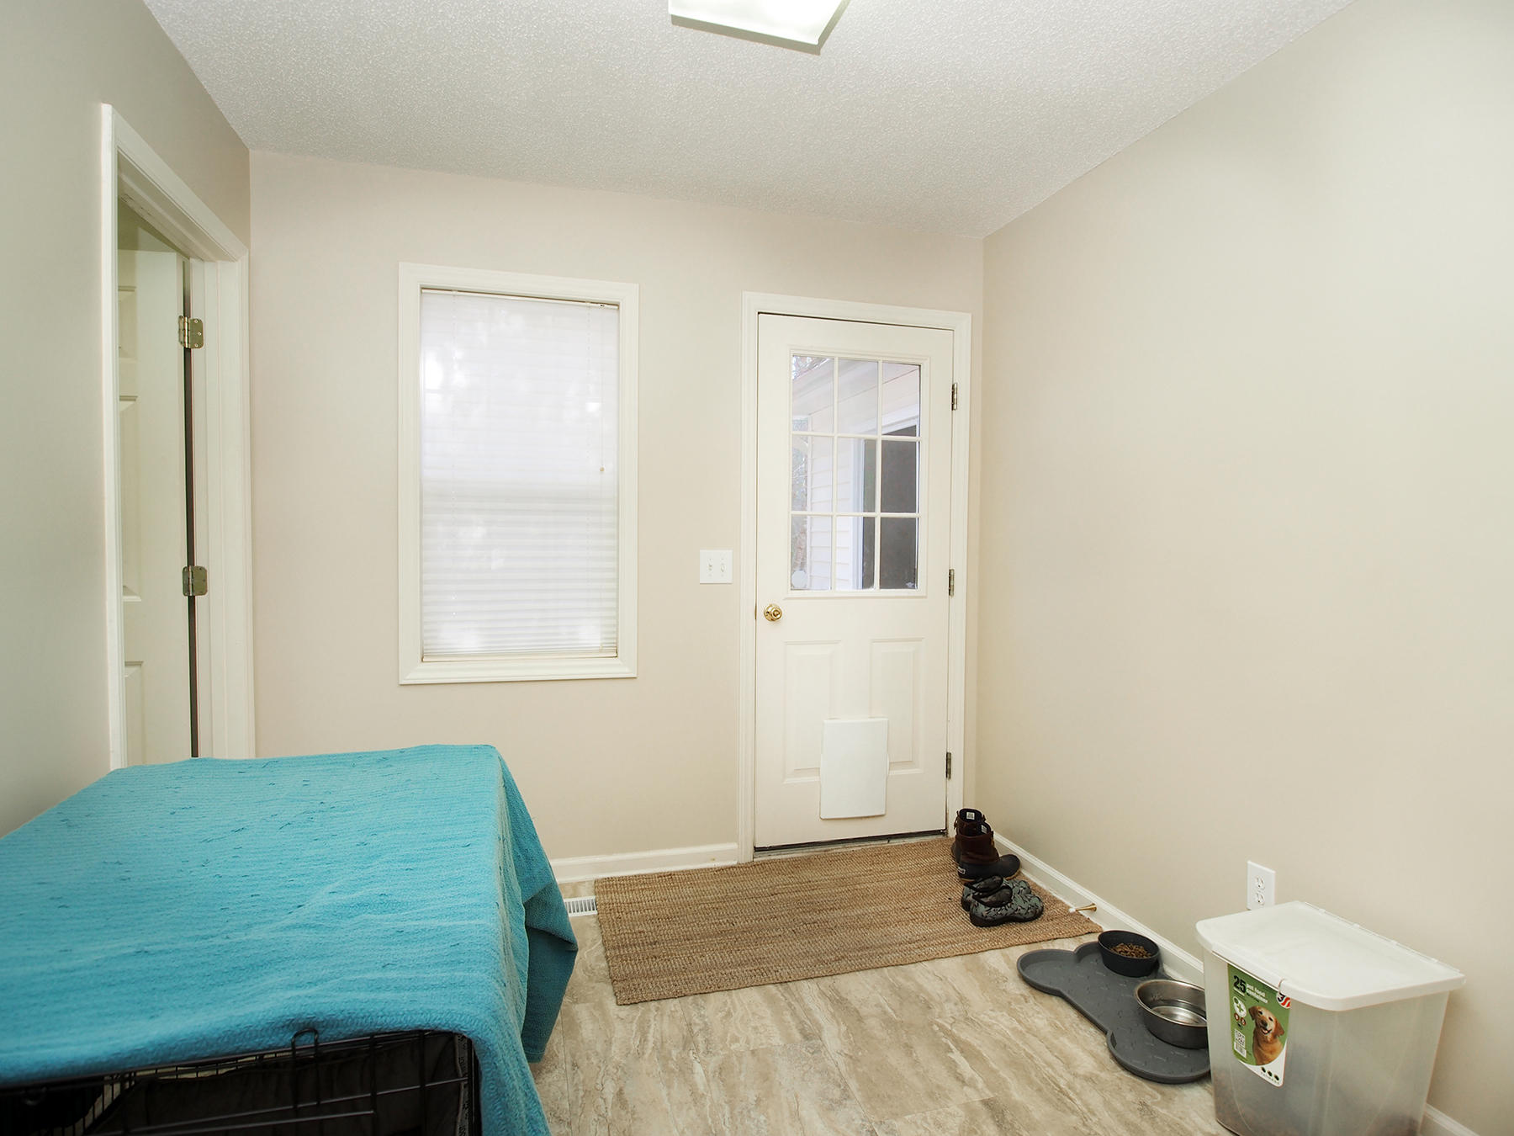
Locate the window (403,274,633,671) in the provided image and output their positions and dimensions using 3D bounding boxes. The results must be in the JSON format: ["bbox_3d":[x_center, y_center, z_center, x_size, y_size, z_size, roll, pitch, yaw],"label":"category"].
[{"bbox_3d":[-0.815,-0.306,2.754,0.787,1.397,0.100,0,2,-16],"label":"window"}]

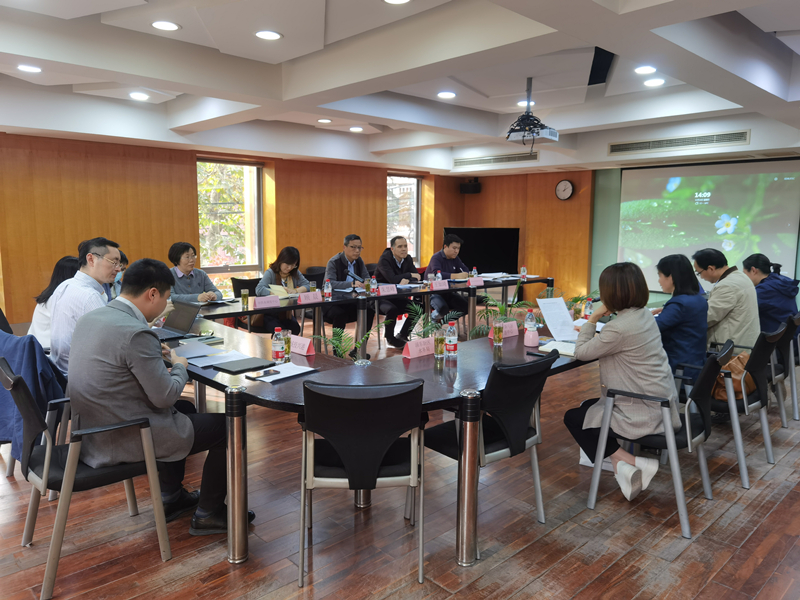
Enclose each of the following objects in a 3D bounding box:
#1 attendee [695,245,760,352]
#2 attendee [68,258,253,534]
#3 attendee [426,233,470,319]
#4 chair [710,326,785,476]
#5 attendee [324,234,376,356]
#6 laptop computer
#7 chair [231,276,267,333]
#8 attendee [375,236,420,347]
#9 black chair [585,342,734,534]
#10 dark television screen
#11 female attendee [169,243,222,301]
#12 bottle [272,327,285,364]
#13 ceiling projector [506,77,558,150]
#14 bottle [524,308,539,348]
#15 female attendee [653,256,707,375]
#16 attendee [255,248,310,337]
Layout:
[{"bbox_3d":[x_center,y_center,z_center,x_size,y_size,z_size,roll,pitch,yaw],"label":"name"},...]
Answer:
[{"bbox_3d":[2.352,0.260,4.386,0.540,1.300,0.740,-7,11,-43],"label":"attendee"},{"bbox_3d":[-1.113,0.458,2.652,0.800,1.300,0.540,-7,11,-43],"label":"attendee"},{"bbox_3d":[0.655,-0.199,7.658,0.740,1.330,0.590,6,10,37],"label":"attendee"},{"bbox_3d":[1.996,0.588,3.550,0.560,0.870,0.560,-7,11,-43],"label":"chair"},{"bbox_3d":[-0.598,-0.063,6.547,0.580,1.335,0.770,-7,10,-42],"label":"attendee"},{"bbox_3d":[-1.507,0.130,3.674,0.330,0.190,0.355,-7,10,-42],"label":"laptop computer"},{"bbox_3d":[-1.479,0.212,6.190,0.550,0.870,0.580,-7,10,-42],"label":"chair"},{"bbox_3d":[-0.028,-0.111,7.033,0.740,1.310,0.580,7,10,42],"label":"attendee"},{"bbox_3d":[1.354,0.654,3.021,0.560,0.870,0.560,7,10,37],"label":"black chair"},{"bbox_3d":[1.437,-0.859,10.150,1.380,0.820,0.090,2,8,13],"label":"dark television screen"},{"bbox_3d":[-1.905,0.114,5.351,0.530,1.280,0.730,-7,10,-42],"label":"female attendee"},{"bbox_3d":[-0.618,0.230,2.939,0.064,0.176,0.064,1,8,0],"label":"bottle"},{"bbox_3d":[1.213,-1.690,5.212,0.350,0.605,0.300,7,10,39],"label":"ceiling projector"},{"bbox_3d":[0.800,0.159,3.530,0.068,0.190,0.068,-7,11,-43],"label":"bottle"},{"bbox_3d":[1.757,0.342,3.814,0.500,1.280,0.700,-7,11,-43],"label":"female attendee"},{"bbox_3d":[-1.187,0.083,5.648,0.580,1.220,0.740,-5,10,-36],"label":"attendee"}]

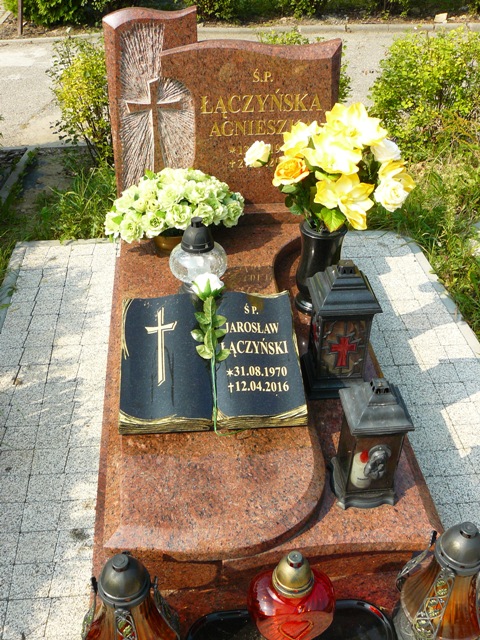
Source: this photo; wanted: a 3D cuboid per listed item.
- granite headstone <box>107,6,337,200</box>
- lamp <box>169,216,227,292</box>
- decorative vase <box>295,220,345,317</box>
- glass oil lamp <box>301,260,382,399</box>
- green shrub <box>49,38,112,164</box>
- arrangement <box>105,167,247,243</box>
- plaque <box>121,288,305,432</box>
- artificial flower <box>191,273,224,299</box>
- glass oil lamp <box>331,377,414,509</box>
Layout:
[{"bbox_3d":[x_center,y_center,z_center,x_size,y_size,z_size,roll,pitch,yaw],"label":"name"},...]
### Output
[{"bbox_3d":[-0.046,-0.769,2.454,0.835,0.690,0.120,-3,33,-5],"label":"granite headstone"},{"bbox_3d":[-0.137,-0.207,2.162,0.178,0.285,0.178,-3,37,-5],"label":"lamp"},{"bbox_3d":[0.265,-0.174,2.192,0.145,0.285,0.145,-3,37,-5],"label":"decorative vase"},{"bbox_3d":[0.281,0.008,1.856,0.190,0.395,0.190,-3,37,-5],"label":"glass oil lamp"},{"bbox_3d":[-0.748,-1.129,3.477,0.520,0.660,0.500,-3,37,-5],"label":"green shrub"},{"bbox_3d":[-0.234,-0.416,2.377,0.450,0.210,0.330,-3,37,-5],"label":"arrangement"},{"bbox_3d":[-0.080,0.110,1.835,0.482,0.090,0.388,-2,49,-4],"label":"plaque"},{"bbox_3d":[-0.095,-0.101,1.940,0.095,0.080,0.075,-7,57,-10],"label":"artificial flower"},{"bbox_3d":[0.306,0.268,1.557,0.145,0.335,0.150,-3,37,-5],"label":"glass oil lamp"}]

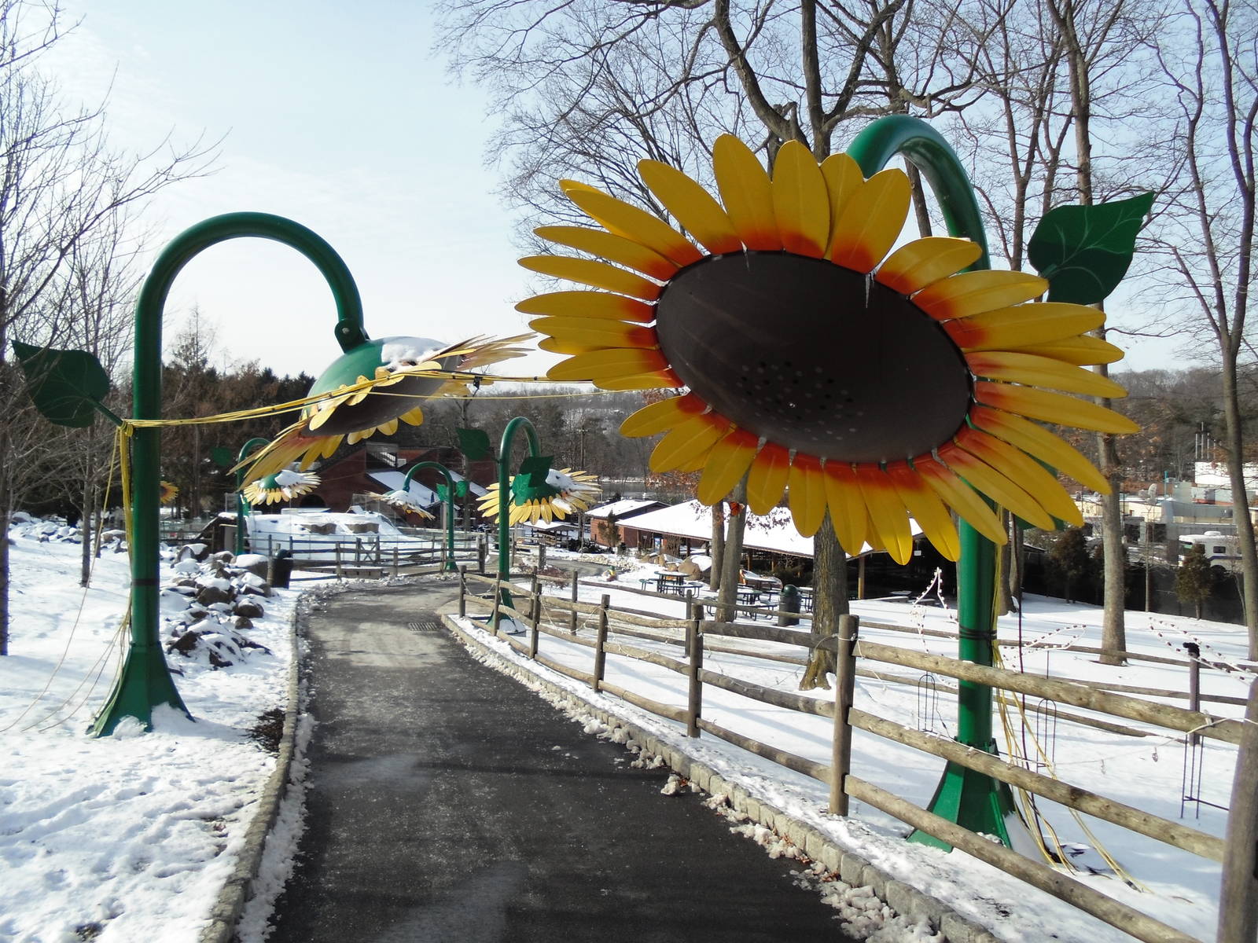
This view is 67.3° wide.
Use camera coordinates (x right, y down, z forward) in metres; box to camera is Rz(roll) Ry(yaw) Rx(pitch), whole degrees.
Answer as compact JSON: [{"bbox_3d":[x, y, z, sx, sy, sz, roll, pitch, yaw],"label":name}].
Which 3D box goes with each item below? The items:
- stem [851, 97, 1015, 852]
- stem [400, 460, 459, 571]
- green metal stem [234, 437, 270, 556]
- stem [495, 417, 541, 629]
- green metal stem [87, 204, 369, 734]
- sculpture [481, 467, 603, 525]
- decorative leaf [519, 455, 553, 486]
[{"bbox_3d":[1.706,0.138,5.385,0.850,4.250,2.235,0,0,42],"label":"stem"},{"bbox_3d":[-7.327,1.753,35.286,2.235,4.250,0.850,0,0,-18],"label":"stem"},{"bbox_3d":[-12.654,0.972,32.133,0.850,4.250,2.235,0,0,24],"label":"green metal stem"},{"bbox_3d":[-2.299,0.999,19.616,0.850,4.250,2.235,0,0,16],"label":"stem"},{"bbox_3d":[-3.257,0.002,7.750,2.235,4.250,0.850,0,0,0],"label":"green metal stem"},{"bbox_3d":[-1.953,0.529,20.750,2.700,0.650,2.700,0,21,16],"label":"sculpture"},{"bbox_3d":[-1.868,-0.010,18.900,0.700,0.630,0.130,0,0,-6],"label":"decorative leaf"}]

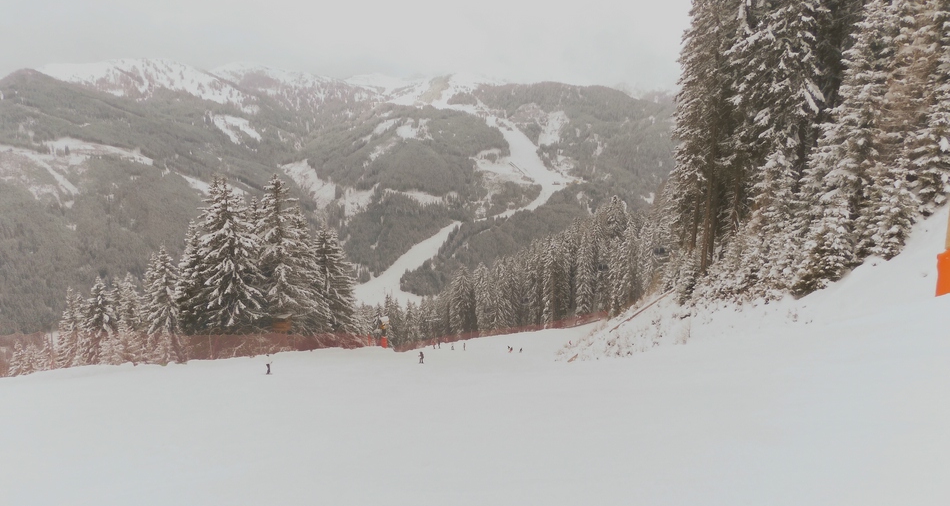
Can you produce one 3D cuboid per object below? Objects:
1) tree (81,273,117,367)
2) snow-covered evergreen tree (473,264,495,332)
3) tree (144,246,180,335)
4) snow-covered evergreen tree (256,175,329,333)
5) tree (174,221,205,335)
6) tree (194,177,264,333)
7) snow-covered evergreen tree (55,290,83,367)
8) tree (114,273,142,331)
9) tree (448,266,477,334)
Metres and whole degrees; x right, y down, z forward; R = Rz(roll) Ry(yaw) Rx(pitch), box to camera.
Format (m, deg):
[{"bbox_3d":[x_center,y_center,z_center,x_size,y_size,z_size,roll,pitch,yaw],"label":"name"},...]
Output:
[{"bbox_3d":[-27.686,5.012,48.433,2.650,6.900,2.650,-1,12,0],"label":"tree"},{"bbox_3d":[2.318,13.068,179.543,6.540,20.900,6.540,-1,12,0],"label":"snow-covered evergreen tree"},{"bbox_3d":[-26.955,4.091,56.817,3.280,9.650,3.280,-1,12,0],"label":"tree"},{"bbox_3d":[-21.363,1.017,77.143,8.430,20.130,8.430,-1,12,0],"label":"snow-covered evergreen tree"},{"bbox_3d":[-30.023,3.468,69.765,3.810,13.760,3.810,-1,12,0],"label":"tree"},{"bbox_3d":[-27.243,1.187,73.130,7.770,19.090,7.770,-1,12,0],"label":"tree"},{"bbox_3d":[-28.231,5.281,45.741,1.940,5.950,1.940,-1,12,0],"label":"snow-covered evergreen tree"},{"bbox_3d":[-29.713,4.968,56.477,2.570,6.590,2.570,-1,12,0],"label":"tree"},{"bbox_3d":[-3.311,12.961,174.518,7.420,19.770,7.420,-1,12,0],"label":"tree"}]

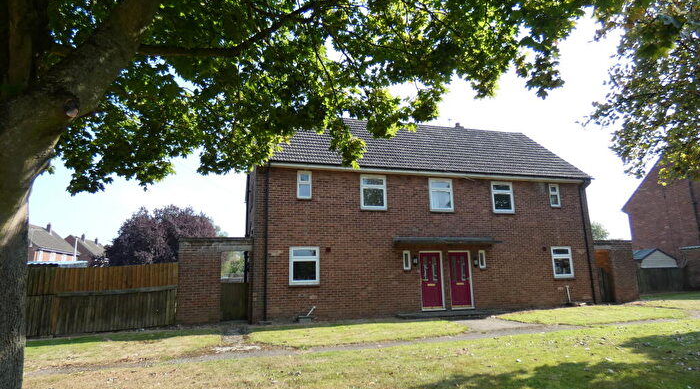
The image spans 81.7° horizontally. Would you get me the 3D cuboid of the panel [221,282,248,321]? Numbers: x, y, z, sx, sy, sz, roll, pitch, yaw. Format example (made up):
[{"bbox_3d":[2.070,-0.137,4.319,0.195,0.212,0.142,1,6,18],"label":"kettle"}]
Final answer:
[{"bbox_3d":[-3.657,3.431,12.942,0.826,1.172,0.070,2,-11,-16],"label":"panel"}]

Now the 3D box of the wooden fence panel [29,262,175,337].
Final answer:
[{"bbox_3d":[-6.560,2.801,11.189,3.629,1.850,0.100,6,-13,-34],"label":"wooden fence panel"}]

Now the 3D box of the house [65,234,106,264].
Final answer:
[{"bbox_3d":[-49.940,12.479,75.822,8.000,8.750,15.000,2,-11,-16],"label":"house"}]

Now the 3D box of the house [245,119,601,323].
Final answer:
[{"bbox_3d":[2.445,0.630,18.495,13.850,8.550,7.950,2,-11,-16],"label":"house"}]

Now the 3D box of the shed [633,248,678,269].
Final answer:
[{"bbox_3d":[18.121,4.681,25.031,2.436,2.506,2.600,0,-11,-7],"label":"shed"}]

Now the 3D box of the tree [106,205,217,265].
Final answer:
[{"bbox_3d":[-11.647,3.557,25.074,6.200,5.781,6.000,2,-11,-16],"label":"tree"}]

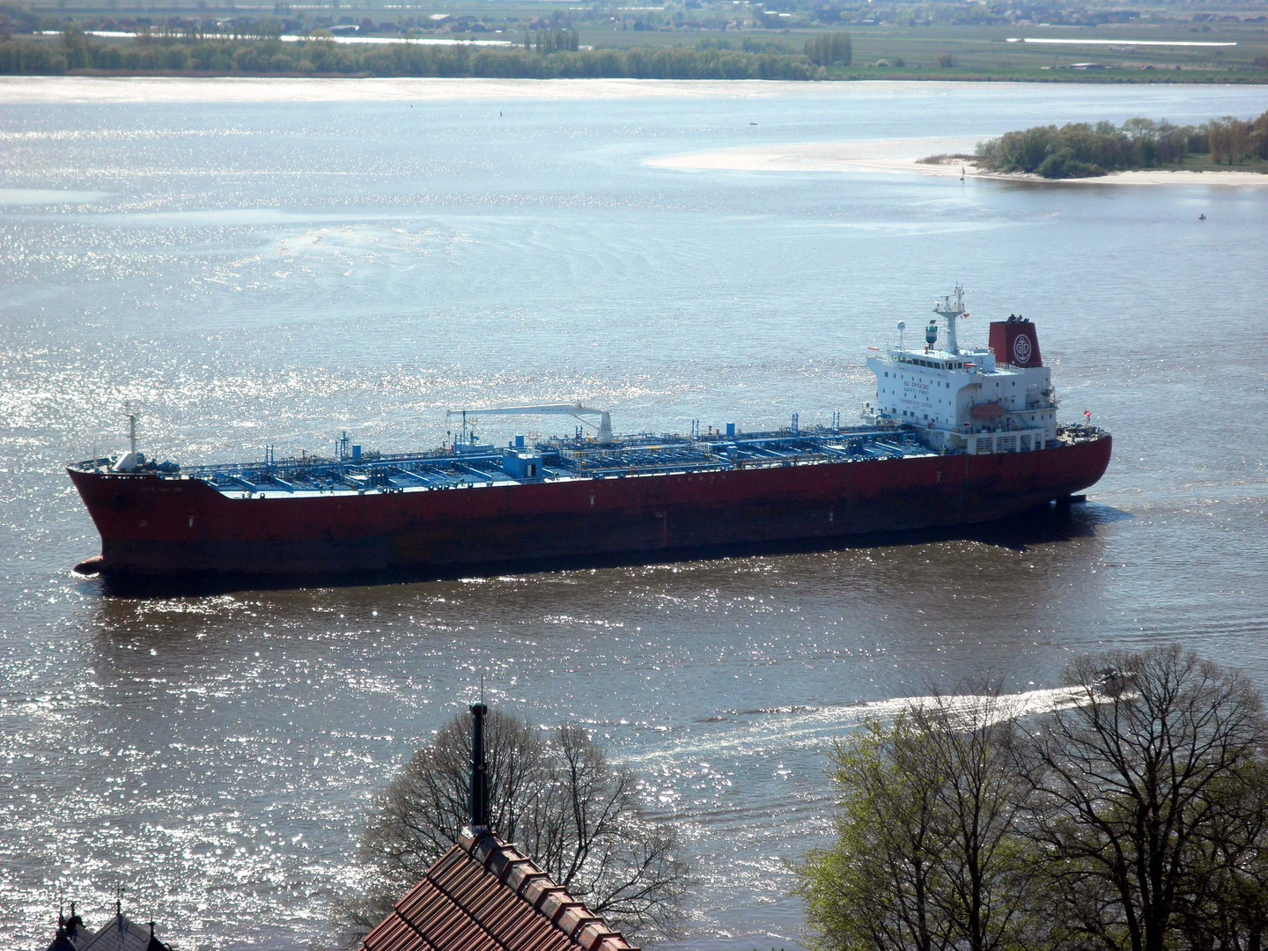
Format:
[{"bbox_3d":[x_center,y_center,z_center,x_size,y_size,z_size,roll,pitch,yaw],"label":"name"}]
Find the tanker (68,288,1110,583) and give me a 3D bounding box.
[{"bbox_3d":[-1.290,-6.690,587.280,182.130,41.910,32.200,-4,9,-26],"label":"tanker"}]

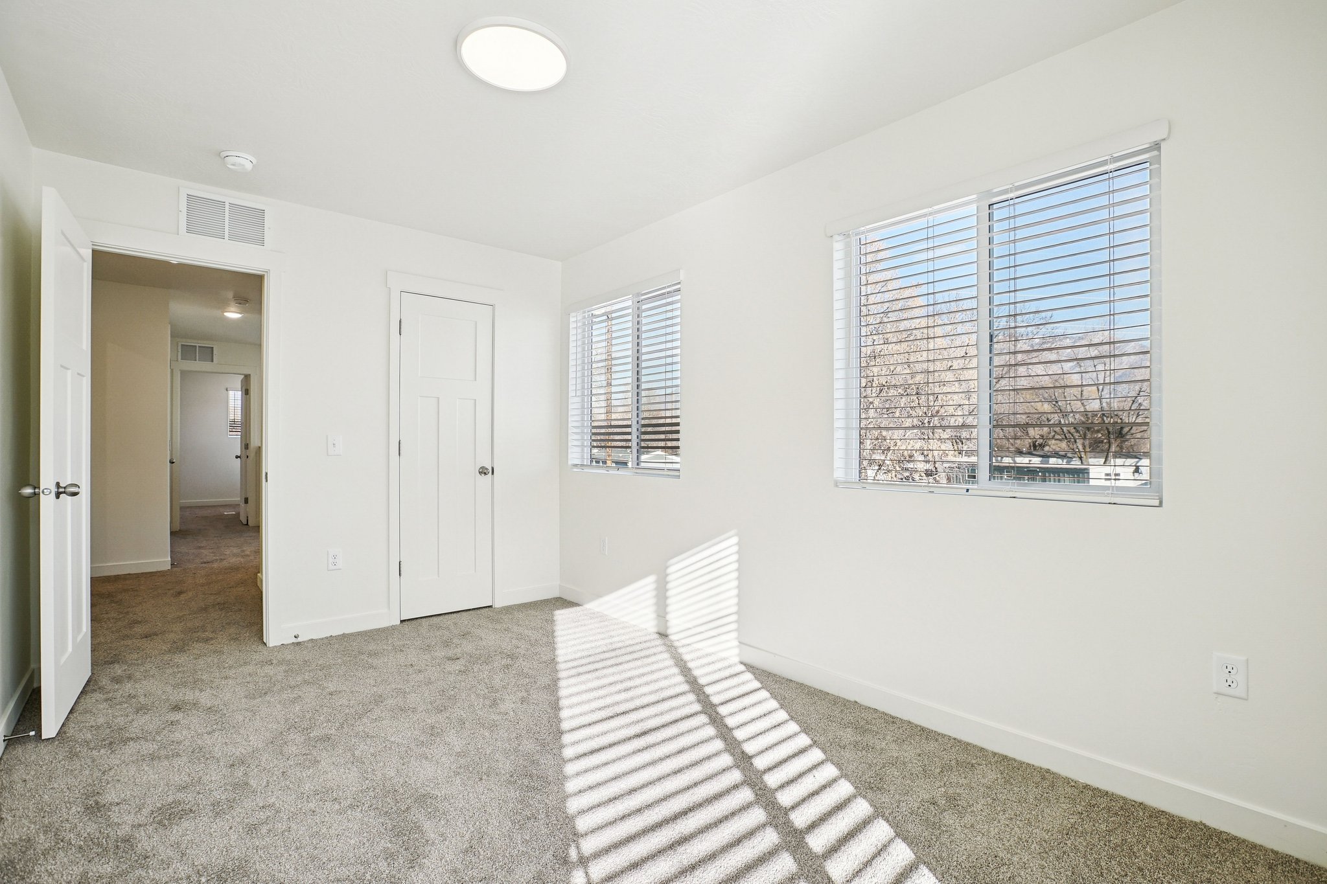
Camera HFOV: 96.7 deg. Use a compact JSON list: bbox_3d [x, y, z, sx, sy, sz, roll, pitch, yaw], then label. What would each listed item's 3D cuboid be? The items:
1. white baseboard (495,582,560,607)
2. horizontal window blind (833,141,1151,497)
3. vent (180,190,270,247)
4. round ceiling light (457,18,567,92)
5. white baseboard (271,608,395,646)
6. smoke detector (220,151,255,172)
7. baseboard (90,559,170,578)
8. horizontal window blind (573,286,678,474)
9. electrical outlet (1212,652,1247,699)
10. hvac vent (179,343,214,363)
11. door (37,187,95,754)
[{"bbox_3d":[-0.943,1.092,4.189,0.466,0.093,0.015,1,-1,-37],"label":"white baseboard"},{"bbox_3d":[1.173,-0.377,2.259,0.055,1.143,1.127,1,-1,-42],"label":"horizontal window blind"},{"bbox_3d":[-2.325,-1.183,3.145,0.395,0.240,0.020,1,-1,-37],"label":"vent"},{"bbox_3d":[-0.524,-1.344,2.072,0.378,0.025,0.378,0,-1,0],"label":"round ceiling light"},{"bbox_3d":[-1.903,1.082,3.458,0.607,0.093,0.015,1,-1,-37],"label":"white baseboard"},{"bbox_3d":[-2.021,-1.332,2.806,0.140,0.045,0.140,1,-1,-37],"label":"smoke detector"},{"bbox_3d":[-4.591,1.091,5.093,0.520,0.093,0.015,1,-1,-37],"label":"baseboard"},{"bbox_3d":[-0.273,-0.375,3.847,0.055,1.141,1.127,1,-1,-42],"label":"horizontal window blind"},{"bbox_3d":[1.635,0.676,1.701,0.008,0.117,0.073,1,-1,-42],"label":"electrical outlet"},{"bbox_3d":[-6.029,-1.141,7.638,0.400,0.240,0.020,1,-1,-37],"label":"hvac vent"},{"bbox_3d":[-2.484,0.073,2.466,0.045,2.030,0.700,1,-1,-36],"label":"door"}]

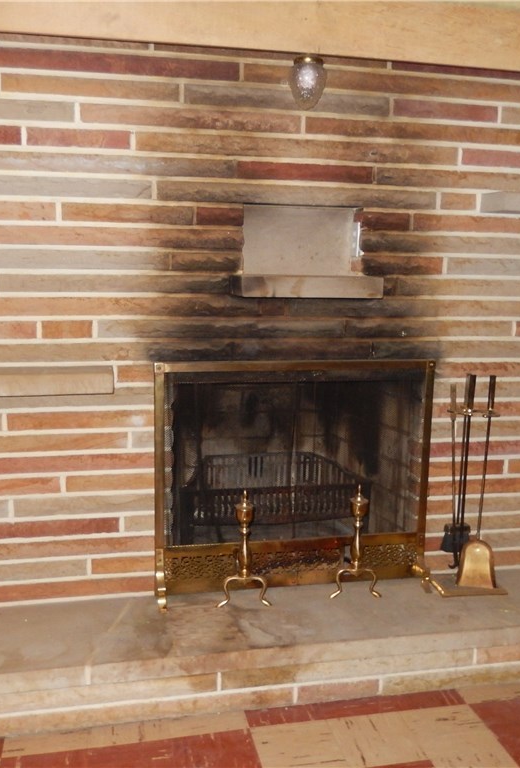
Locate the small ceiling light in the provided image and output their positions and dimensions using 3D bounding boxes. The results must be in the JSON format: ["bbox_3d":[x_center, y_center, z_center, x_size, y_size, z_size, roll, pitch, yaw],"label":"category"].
[{"bbox_3d":[0.144,-0.920,2.251,0.117,0.167,0.117,1,10,0],"label":"small ceiling light"}]

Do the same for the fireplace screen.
[{"bbox_3d":[0.136,0.330,2.502,0.979,0.810,0.127,-1,10,-11],"label":"fireplace screen"}]

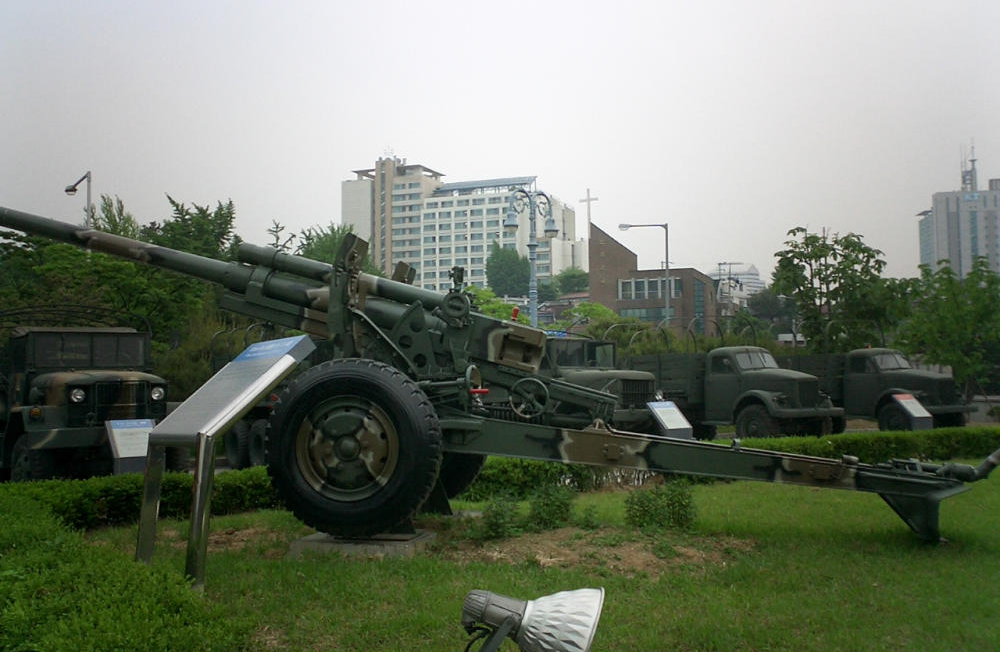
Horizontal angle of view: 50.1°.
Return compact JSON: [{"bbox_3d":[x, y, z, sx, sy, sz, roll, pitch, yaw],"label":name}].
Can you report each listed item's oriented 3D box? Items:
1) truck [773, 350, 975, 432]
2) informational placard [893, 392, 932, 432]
[{"bbox_3d":[9.270,1.738,27.409,2.180,2.250,5.530,1,-3,-25],"label":"truck"},{"bbox_3d":[9.215,2.077,23.712,0.660,1.081,0.578,1,-3,-30],"label":"informational placard"}]

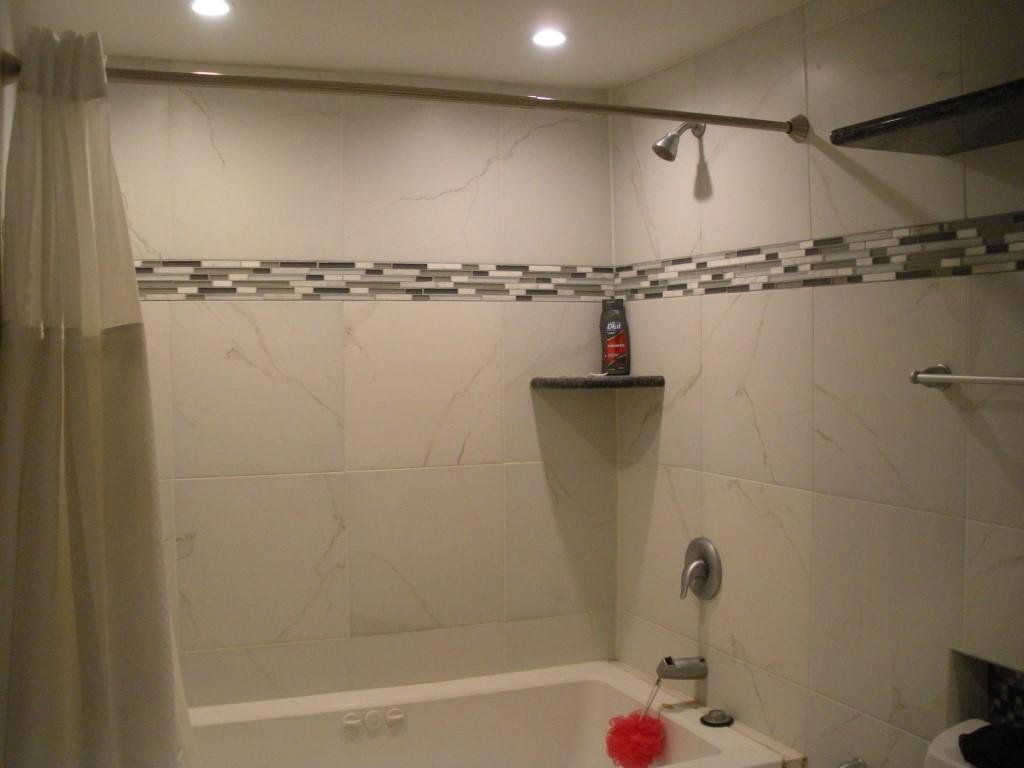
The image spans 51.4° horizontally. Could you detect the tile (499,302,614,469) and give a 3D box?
[{"bbox_3d":[0.140,-0.007,3.093,0.364,0.456,0.012,-1,2,-23],"label":"tile"}]

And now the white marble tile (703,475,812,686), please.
[{"bbox_3d":[0.579,0.456,2.548,0.012,0.456,0.456,-1,2,-23],"label":"white marble tile"}]

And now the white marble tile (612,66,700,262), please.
[{"bbox_3d":[0.393,-0.586,2.921,0.012,0.512,0.458,-1,2,-23],"label":"white marble tile"}]

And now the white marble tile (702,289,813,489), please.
[{"bbox_3d":[0.578,0.006,2.530,0.012,0.456,0.456,-1,2,-23],"label":"white marble tile"}]

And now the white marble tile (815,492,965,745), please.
[{"bbox_3d":[0.742,0.460,2.135,0.012,0.456,0.456,-1,2,-23],"label":"white marble tile"}]

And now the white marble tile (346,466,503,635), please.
[{"bbox_3d":[-0.232,0.456,2.934,0.459,0.457,0.012,-1,2,-23],"label":"white marble tile"}]

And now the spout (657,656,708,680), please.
[{"bbox_3d":[0.426,0.727,2.719,0.138,0.050,0.050,-1,2,-23],"label":"spout"}]

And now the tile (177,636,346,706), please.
[{"bbox_3d":[-0.642,0.763,2.803,0.459,0.153,0.012,-1,2,-23],"label":"tile"}]

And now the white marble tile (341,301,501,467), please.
[{"bbox_3d":[-0.239,0.002,2.933,0.456,0.456,0.012,-1,2,-23],"label":"white marble tile"}]

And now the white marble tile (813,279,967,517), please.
[{"bbox_3d":[0.759,0.020,2.153,0.012,0.457,0.460,-1,2,-23],"label":"white marble tile"}]

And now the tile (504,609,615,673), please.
[{"bbox_3d":[0.146,0.751,3.121,0.364,0.163,0.012,-1,2,-23],"label":"tile"}]

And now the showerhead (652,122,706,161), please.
[{"bbox_3d":[0.412,-0.612,2.674,0.152,0.135,0.066,-1,2,-23],"label":"showerhead"}]

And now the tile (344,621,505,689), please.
[{"bbox_3d":[-0.227,0.752,2.945,0.459,0.153,0.012,-1,2,-23],"label":"tile"}]

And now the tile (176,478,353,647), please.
[{"bbox_3d":[-0.651,0.471,2.791,0.452,0.458,0.012,-1,2,-24],"label":"tile"}]

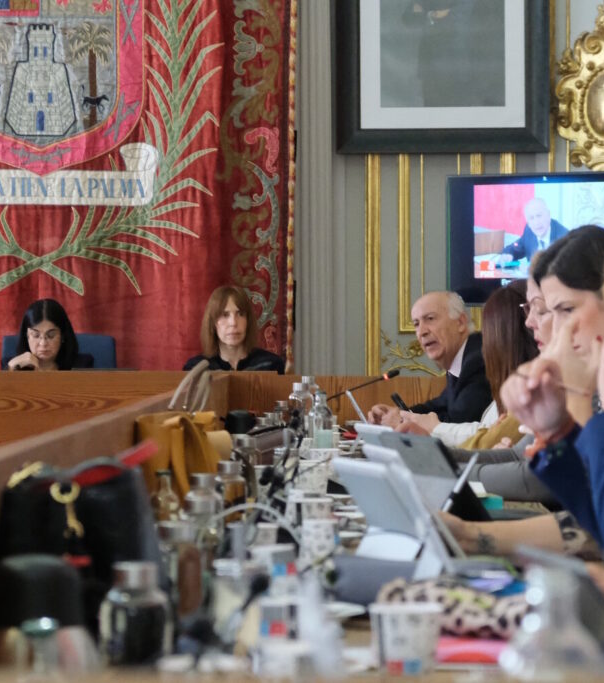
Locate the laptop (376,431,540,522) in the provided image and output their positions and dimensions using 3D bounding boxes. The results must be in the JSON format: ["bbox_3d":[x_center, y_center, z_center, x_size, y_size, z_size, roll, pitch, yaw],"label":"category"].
[{"bbox_3d":[0.370,0.283,5.020,0.310,0.180,0.295,0,0,-24],"label":"laptop"}]

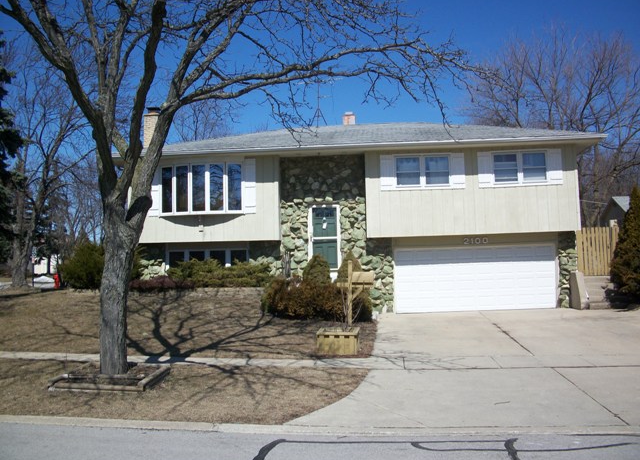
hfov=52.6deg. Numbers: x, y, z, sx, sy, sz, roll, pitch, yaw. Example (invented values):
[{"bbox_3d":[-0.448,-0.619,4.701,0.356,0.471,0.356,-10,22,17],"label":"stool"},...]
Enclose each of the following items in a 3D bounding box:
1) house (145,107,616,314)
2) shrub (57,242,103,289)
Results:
[{"bbox_3d":[1.235,-0.568,24.394,15.000,7.000,10.200,-2,-5,2],"label":"house"},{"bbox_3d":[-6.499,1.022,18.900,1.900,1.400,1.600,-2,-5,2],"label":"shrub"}]

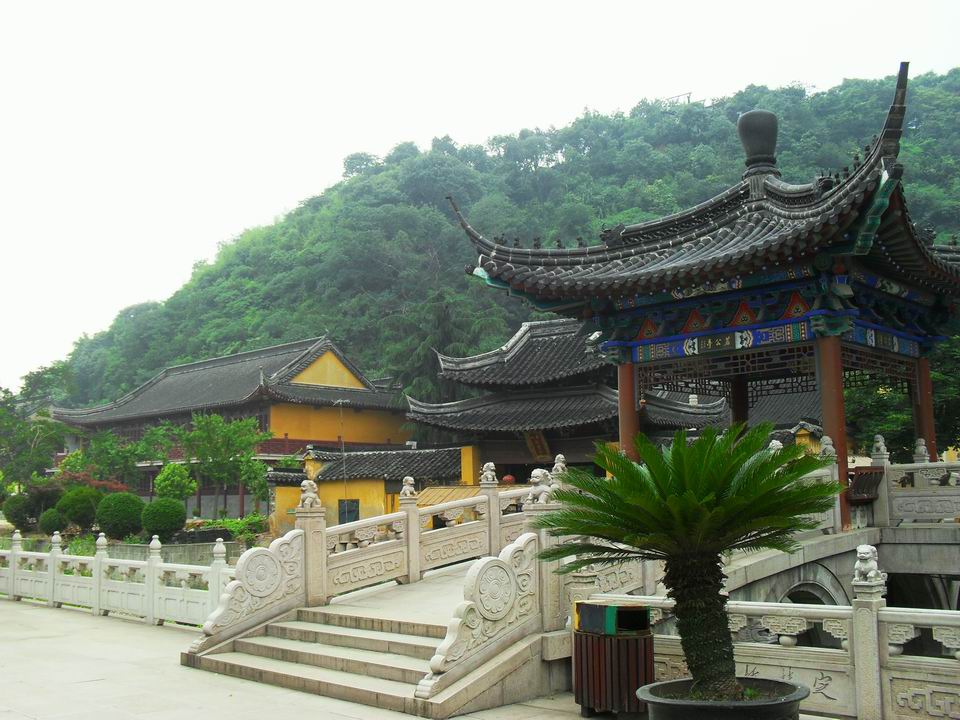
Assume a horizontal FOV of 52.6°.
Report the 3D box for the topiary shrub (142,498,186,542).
[{"bbox_3d":[-13.327,6.801,41.000,1.844,1.863,1.844,-1,-8,0],"label":"topiary shrub"}]

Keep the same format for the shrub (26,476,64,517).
[{"bbox_3d":[-22.883,7.383,51.000,1.937,2.472,1.937,-1,-8,0],"label":"shrub"}]

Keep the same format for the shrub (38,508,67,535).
[{"bbox_3d":[-20.665,7.832,47.000,1.339,1.258,1.339,-1,-8,0],"label":"shrub"}]

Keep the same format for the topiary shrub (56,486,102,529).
[{"bbox_3d":[-20.425,7.561,49.500,2.276,2.174,2.276,-1,-8,0],"label":"topiary shrub"}]

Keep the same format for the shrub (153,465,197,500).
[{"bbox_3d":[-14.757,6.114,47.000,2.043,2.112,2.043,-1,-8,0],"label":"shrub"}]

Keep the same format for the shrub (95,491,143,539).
[{"bbox_3d":[-16.146,7.003,43.500,2.195,2.042,2.195,-1,-8,0],"label":"shrub"}]

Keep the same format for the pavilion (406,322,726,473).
[{"bbox_3d":[4.242,2.875,44.465,10.910,9.980,10.200,-7,-10,34],"label":"pavilion"}]

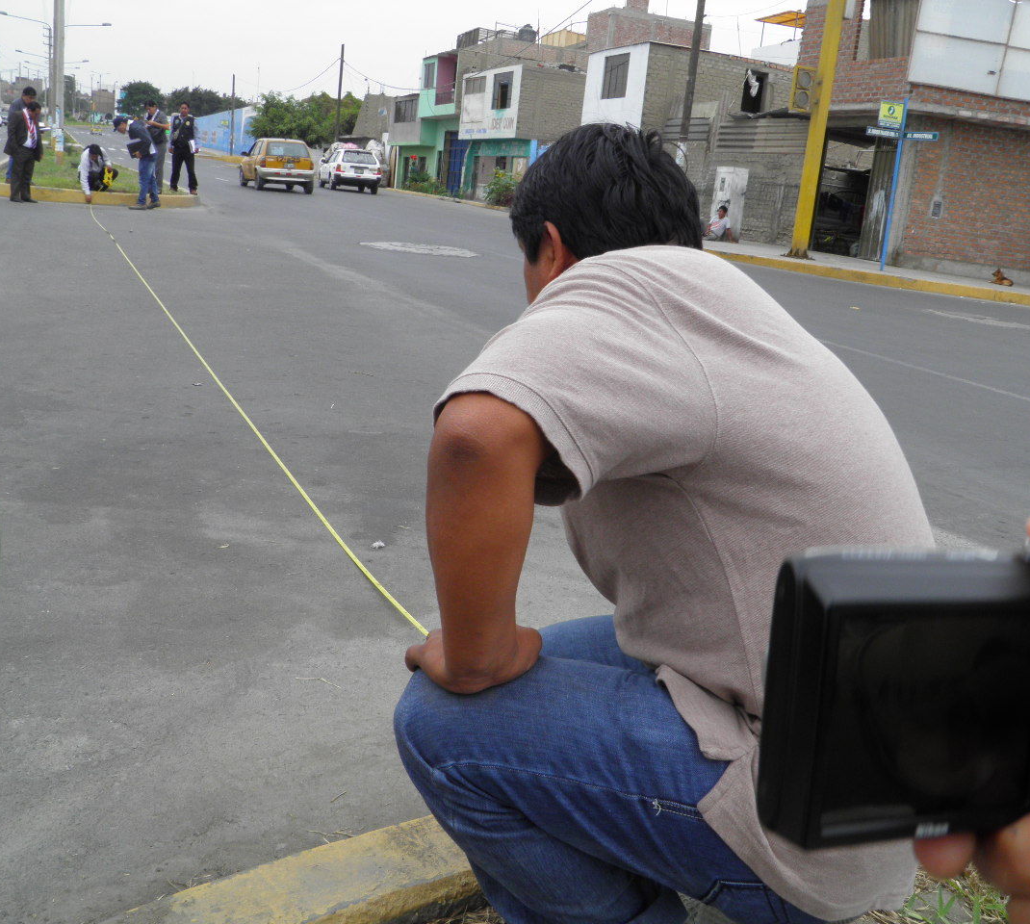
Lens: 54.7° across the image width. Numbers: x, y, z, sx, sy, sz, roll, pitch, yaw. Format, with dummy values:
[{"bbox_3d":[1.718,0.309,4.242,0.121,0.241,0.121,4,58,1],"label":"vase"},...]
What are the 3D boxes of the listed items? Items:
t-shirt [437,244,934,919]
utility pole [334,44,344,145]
[{"bbox_3d":[0.216,0.117,1.146,0.370,0.650,0.460,-12,2,38],"label":"t-shirt"},{"bbox_3d":[-8.948,-17.896,50.627,0.220,6.258,0.220,2,17,-11],"label":"utility pole"}]

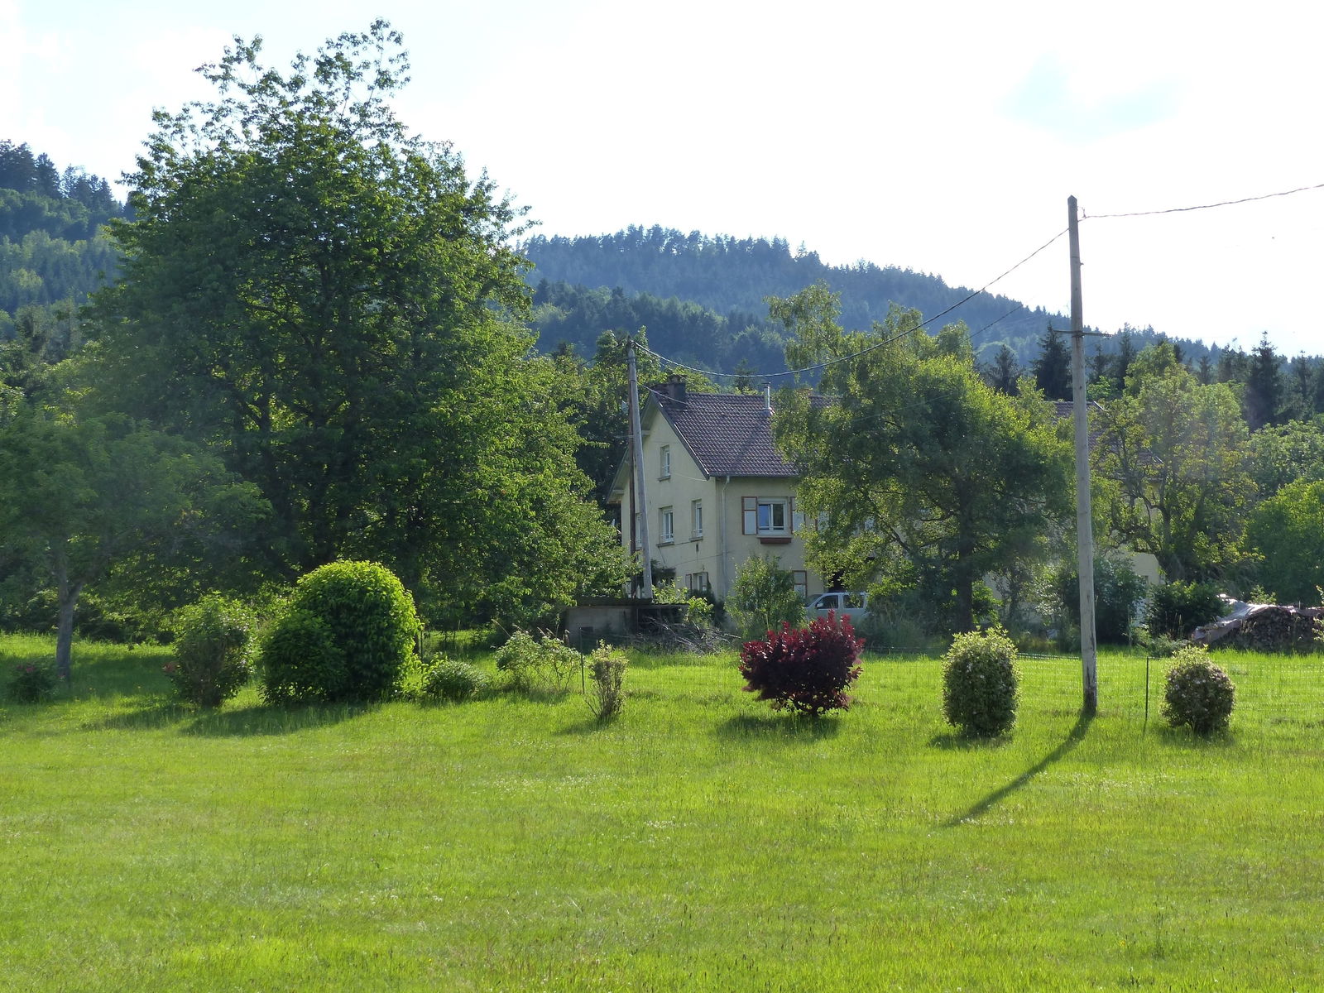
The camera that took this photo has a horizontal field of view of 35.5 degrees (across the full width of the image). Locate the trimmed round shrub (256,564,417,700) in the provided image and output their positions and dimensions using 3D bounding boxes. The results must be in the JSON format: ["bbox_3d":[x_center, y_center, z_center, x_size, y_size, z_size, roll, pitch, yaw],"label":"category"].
[{"bbox_3d":[-5.938,2.512,38.000,2.900,2.650,2.600,-1,-4,0],"label":"trimmed round shrub"}]

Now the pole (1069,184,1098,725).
[{"bbox_3d":[6.176,-0.655,30.300,0.250,7.633,0.230,-2,-4,12],"label":"pole"}]

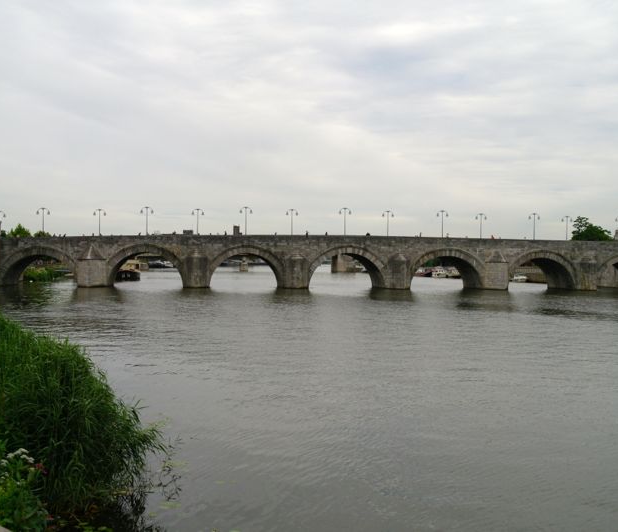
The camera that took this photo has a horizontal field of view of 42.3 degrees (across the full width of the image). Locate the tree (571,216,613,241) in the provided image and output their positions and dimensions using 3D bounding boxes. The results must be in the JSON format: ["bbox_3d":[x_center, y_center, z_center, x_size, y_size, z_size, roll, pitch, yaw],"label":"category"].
[{"bbox_3d":[93.000,-8.200,262.000,14.000,16.000,13.000,1,0,0],"label":"tree"}]

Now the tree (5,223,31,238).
[{"bbox_3d":[-67.600,-5.100,186.000,6.500,10.000,6.300,1,0,0],"label":"tree"}]

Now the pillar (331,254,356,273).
[{"bbox_3d":[21.200,-1.500,480.000,12.000,11.000,14.000,1,0,-9],"label":"pillar"}]

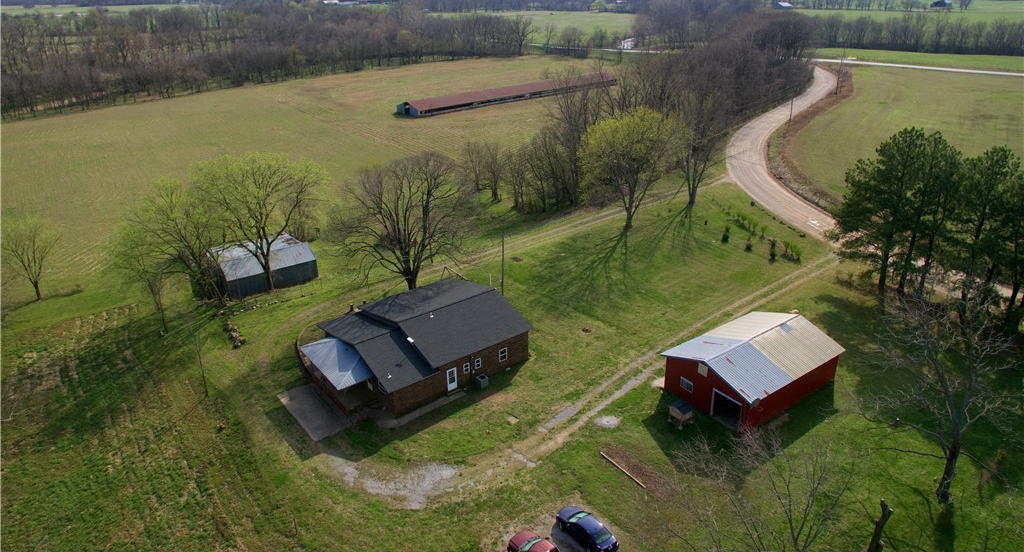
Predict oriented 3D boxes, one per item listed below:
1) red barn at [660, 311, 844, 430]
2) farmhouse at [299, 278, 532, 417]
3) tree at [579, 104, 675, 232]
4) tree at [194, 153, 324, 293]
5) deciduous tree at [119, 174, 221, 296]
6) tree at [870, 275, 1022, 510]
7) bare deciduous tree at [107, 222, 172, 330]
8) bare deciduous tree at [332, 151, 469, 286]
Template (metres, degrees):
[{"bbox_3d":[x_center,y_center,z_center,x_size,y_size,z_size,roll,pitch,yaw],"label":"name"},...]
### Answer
[{"bbox_3d":[20.779,7.475,51.302,12.930,5.200,8.800,-18,32,-30],"label":"red barn"},{"bbox_3d":[-9.446,5.626,55.877,18.200,5.200,14.250,-19,32,-32],"label":"farmhouse"},{"bbox_3d":[15.594,-14.371,81.729,12.700,16.400,12.700,5,28,11],"label":"tree"},{"bbox_3d":[-27.768,-5.614,66.746,14.300,15.800,14.300,-13,30,-22],"label":"tree"},{"bbox_3d":[-36.556,-3.768,65.409,10.200,14.000,10.200,-16,31,-27],"label":"deciduous tree"},{"bbox_3d":[28.840,8.102,38.443,8.800,15.600,8.800,-25,36,-39],"label":"tree"},{"bbox_3d":[-36.731,0.568,59.273,6.000,11.900,6.000,-18,32,-30],"label":"bare deciduous tree"},{"bbox_3d":[-11.967,-4.905,64.200,15.300,16.400,15.300,-6,28,-10],"label":"bare deciduous tree"}]

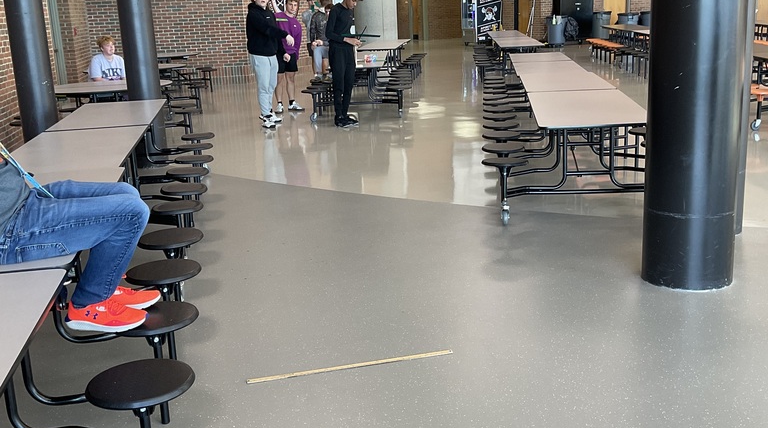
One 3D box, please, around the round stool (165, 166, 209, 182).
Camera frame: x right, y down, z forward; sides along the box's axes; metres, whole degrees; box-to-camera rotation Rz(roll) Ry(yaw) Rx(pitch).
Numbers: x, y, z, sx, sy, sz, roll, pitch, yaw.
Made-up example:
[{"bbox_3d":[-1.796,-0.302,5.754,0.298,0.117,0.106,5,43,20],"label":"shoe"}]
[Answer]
[{"bbox_3d":[-1.389,-0.105,6.175,0.312,0.437,0.312,-5,14,-9],"label":"round stool"}]

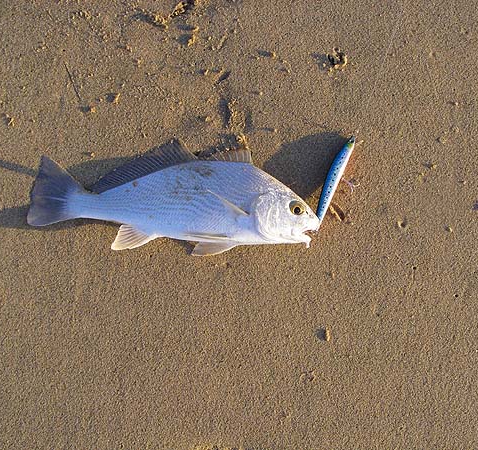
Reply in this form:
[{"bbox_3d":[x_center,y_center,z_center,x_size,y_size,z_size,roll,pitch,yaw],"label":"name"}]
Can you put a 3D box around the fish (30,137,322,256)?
[{"bbox_3d":[-0.066,-0.029,0.700,0.304,0.043,0.127,7,79,1],"label":"fish"}]

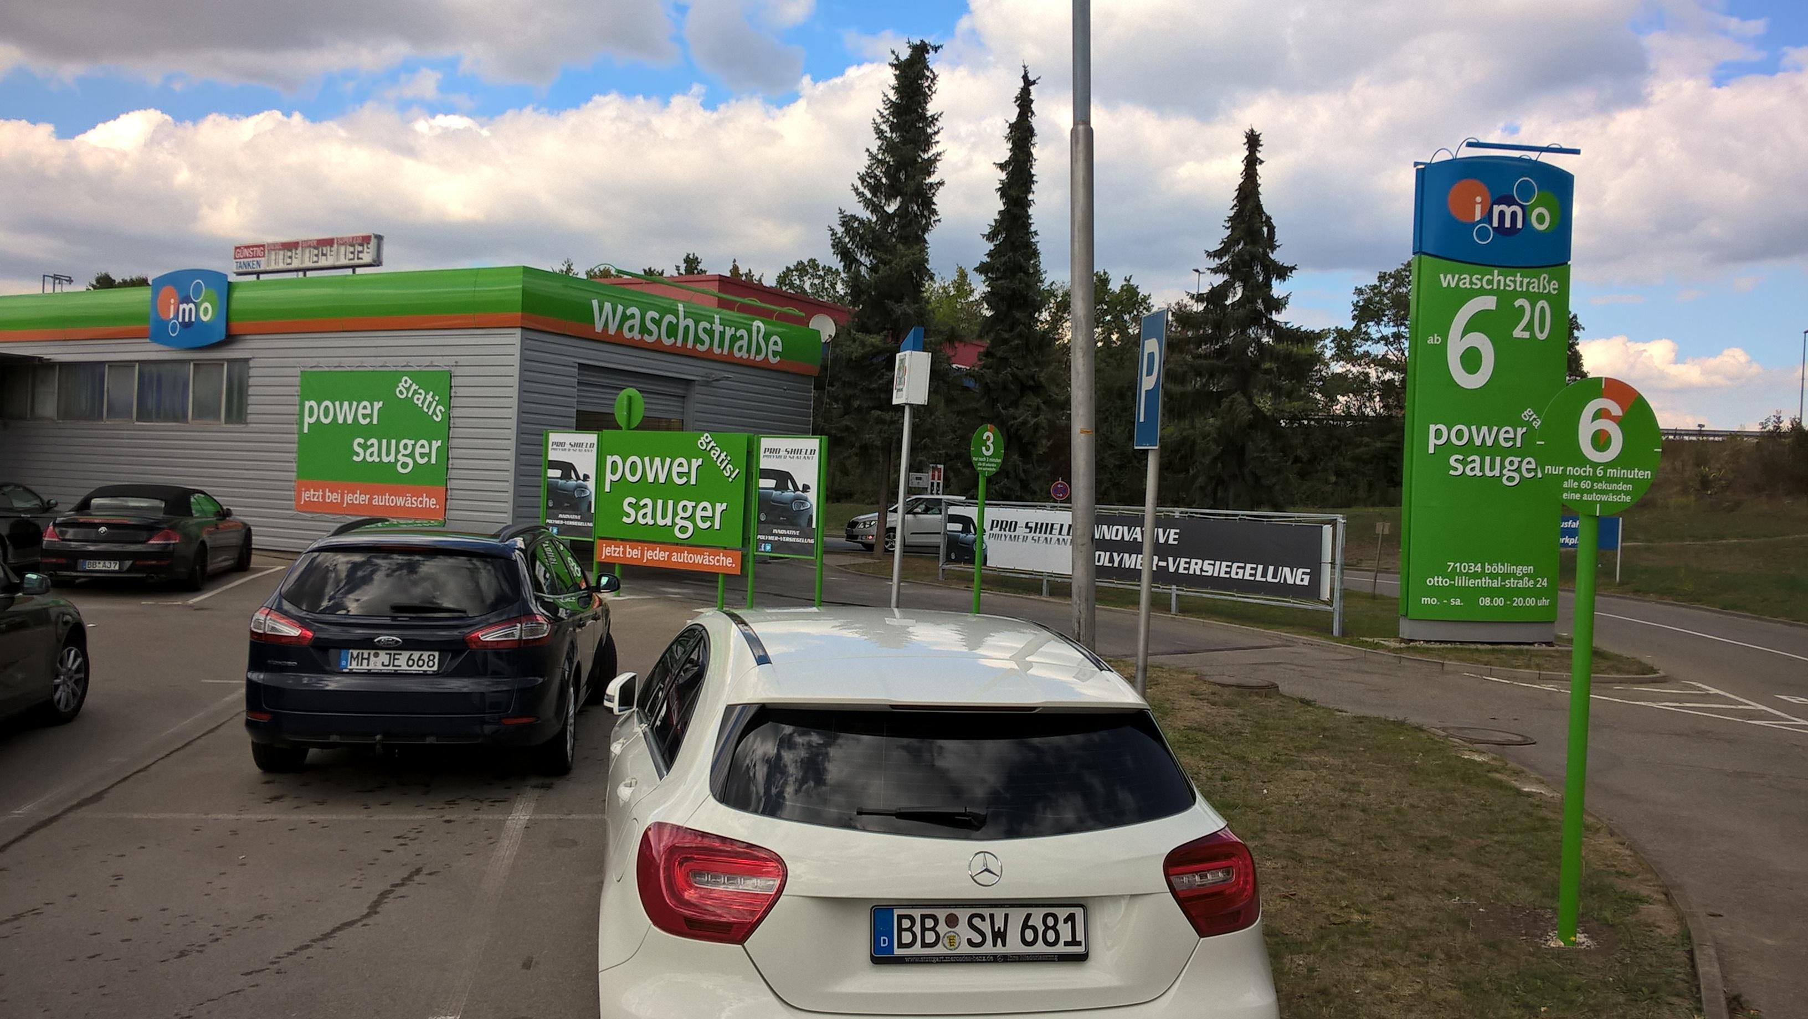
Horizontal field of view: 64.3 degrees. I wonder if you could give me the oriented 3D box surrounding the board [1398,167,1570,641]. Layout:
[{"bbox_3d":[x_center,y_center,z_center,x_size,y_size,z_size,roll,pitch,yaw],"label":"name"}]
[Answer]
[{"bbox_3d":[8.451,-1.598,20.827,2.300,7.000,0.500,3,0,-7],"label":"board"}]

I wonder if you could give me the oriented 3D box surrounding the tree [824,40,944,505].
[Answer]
[{"bbox_3d":[-0.379,-5.356,36.800,3.400,13.297,3.400,3,0,0],"label":"tree"}]

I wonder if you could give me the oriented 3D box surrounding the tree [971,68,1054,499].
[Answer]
[{"bbox_3d":[2.853,-5.143,38.000,2.400,13.090,2.400,3,0,0],"label":"tree"}]

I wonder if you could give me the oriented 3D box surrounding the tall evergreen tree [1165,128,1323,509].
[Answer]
[{"bbox_3d":[9.915,-4.703,42.000,4.600,12.804,4.600,3,0,0],"label":"tall evergreen tree"}]

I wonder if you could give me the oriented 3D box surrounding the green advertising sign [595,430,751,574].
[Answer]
[{"bbox_3d":[-3.290,-0.131,20.514,2.647,1.931,0.130,3,0,31],"label":"green advertising sign"}]

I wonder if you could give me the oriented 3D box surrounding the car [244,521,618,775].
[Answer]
[{"bbox_3d":[-3.135,0.847,10.225,1.920,1.510,4.820,3,0,-8],"label":"car"}]

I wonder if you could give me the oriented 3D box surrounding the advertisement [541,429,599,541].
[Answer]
[{"bbox_3d":[-4.984,-0.369,21.660,1.087,1.599,0.100,3,0,31],"label":"advertisement"}]

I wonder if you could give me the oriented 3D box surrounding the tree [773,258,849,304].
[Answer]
[{"bbox_3d":[-4.179,-5.381,65.000,5.500,12.004,5.500,3,0,0],"label":"tree"}]

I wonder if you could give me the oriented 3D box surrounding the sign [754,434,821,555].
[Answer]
[{"bbox_3d":[-1.542,-0.169,19.587,1.125,1.645,0.100,3,0,31],"label":"sign"}]

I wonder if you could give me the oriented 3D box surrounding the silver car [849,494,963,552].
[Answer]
[{"bbox_3d":[0.368,0.471,41.804,4.150,1.570,1.700,2,0,-26],"label":"silver car"}]

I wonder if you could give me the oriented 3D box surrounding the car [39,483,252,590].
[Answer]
[{"bbox_3d":[-11.184,0.365,21.603,1.870,1.380,4.820,3,0,-13],"label":"car"}]

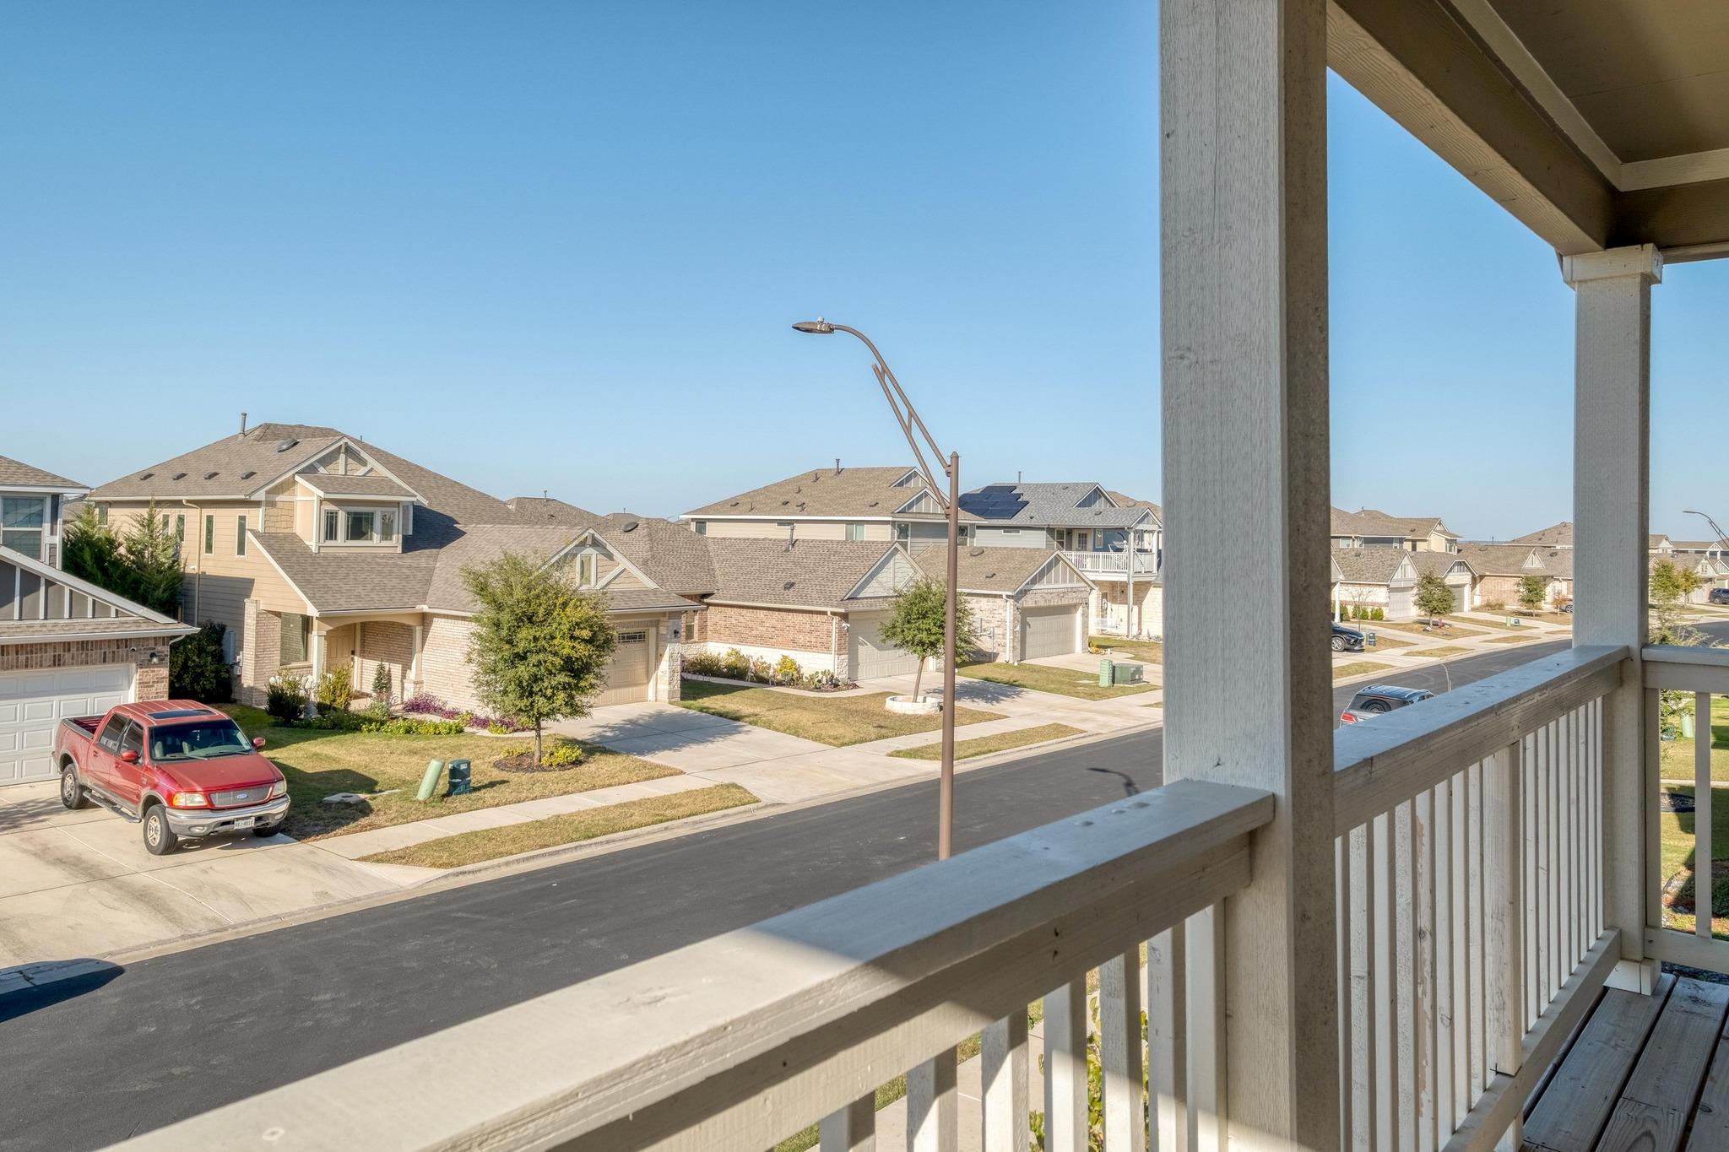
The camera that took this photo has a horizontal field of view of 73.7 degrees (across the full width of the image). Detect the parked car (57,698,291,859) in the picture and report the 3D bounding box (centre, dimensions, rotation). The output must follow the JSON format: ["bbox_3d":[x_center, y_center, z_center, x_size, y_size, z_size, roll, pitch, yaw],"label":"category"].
[{"bbox_3d":[-12.250,3.370,20.360,5.700,1.920,1.990,5,3,38],"label":"parked car"}]

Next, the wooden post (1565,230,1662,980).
[{"bbox_3d":[2.310,0.132,3.560,0.217,2.220,0.217,0,2,42],"label":"wooden post"}]

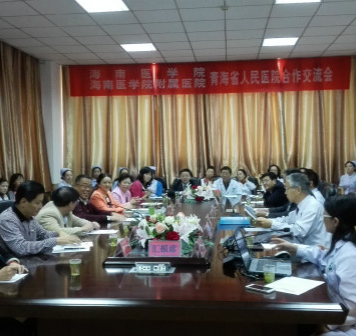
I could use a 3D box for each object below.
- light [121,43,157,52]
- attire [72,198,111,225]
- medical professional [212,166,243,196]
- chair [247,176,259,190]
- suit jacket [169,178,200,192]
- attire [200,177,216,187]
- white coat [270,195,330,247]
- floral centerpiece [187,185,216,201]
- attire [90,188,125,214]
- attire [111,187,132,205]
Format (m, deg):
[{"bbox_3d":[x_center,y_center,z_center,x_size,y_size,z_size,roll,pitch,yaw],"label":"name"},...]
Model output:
[{"bbox_3d":[-0.668,-2.101,7.724,0.580,0.060,0.580,0,2,6],"label":"light"},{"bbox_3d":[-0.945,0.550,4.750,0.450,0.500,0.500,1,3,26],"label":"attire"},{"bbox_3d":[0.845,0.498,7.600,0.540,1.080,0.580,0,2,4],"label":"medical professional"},{"bbox_3d":[1.178,0.683,7.600,0.620,1.080,0.650,0,3,6],"label":"chair"},{"bbox_3d":[0.116,0.433,7.400,0.500,0.540,0.360,0,2,6],"label":"suit jacket"},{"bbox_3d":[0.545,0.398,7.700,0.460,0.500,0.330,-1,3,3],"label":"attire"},{"bbox_3d":[1.129,0.575,4.100,0.560,0.670,0.470,-1,2,0],"label":"white coat"},{"bbox_3d":[0.364,0.381,6.900,0.500,0.310,0.420,0,2,6],"label":"floral centerpiece"},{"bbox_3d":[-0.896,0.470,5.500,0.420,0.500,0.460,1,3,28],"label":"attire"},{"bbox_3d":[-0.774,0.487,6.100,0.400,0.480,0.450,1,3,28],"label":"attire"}]

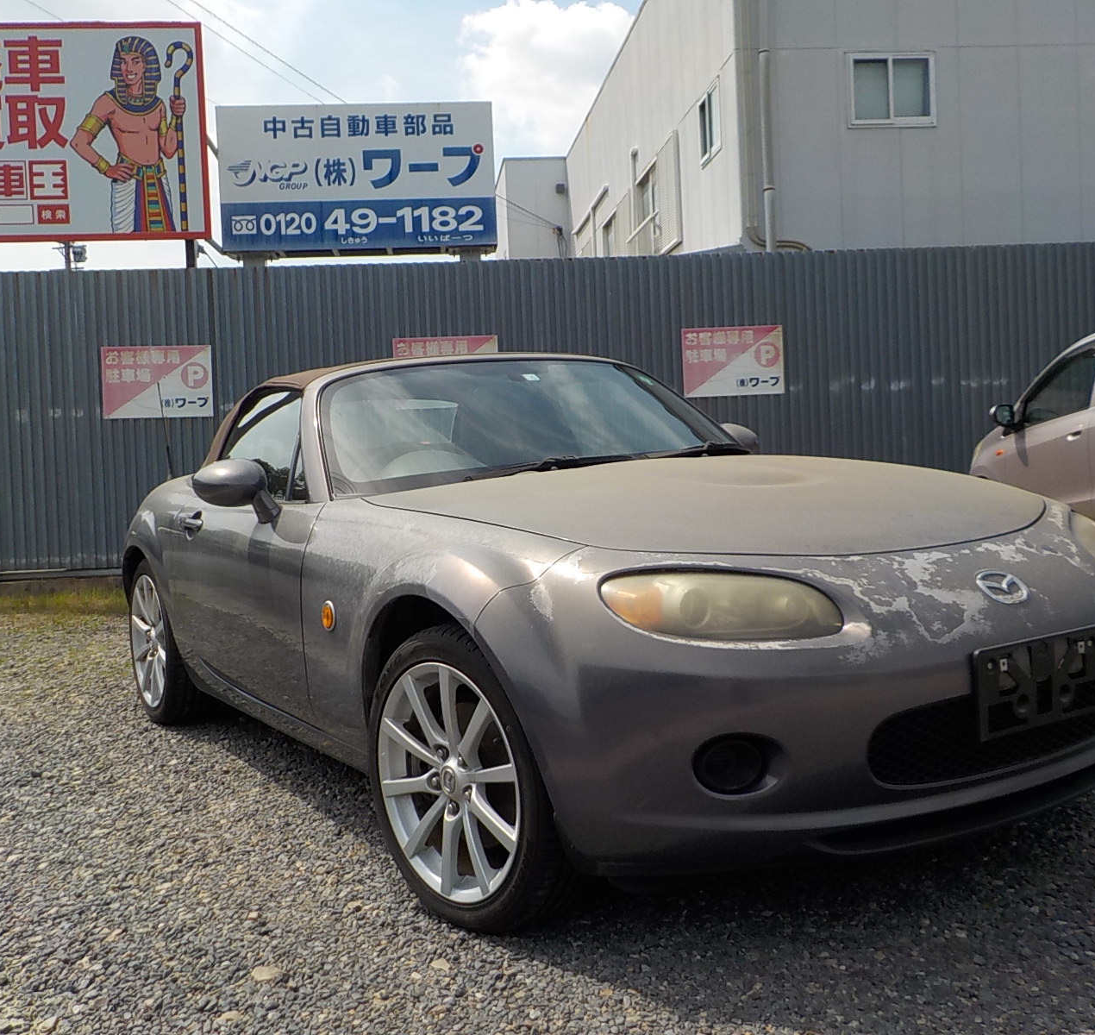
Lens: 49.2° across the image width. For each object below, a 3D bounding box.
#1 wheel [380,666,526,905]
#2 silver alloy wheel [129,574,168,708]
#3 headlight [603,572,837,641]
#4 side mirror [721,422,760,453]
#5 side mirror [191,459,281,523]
[{"bbox_3d":[-0.143,0.520,2.428,0.170,0.472,0.472,-4,4,-40],"label":"wheel"},{"bbox_3d":[-1.382,0.444,4.387,0.170,0.472,0.472,-4,4,-32],"label":"silver alloy wheel"},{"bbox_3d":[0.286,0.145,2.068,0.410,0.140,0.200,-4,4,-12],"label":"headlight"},{"bbox_3d":[0.642,-0.230,4.123,0.235,0.175,0.150,-6,5,-32],"label":"side mirror"},{"bbox_3d":[-0.828,-0.066,3.202,0.235,0.175,0.150,-6,5,-32],"label":"side mirror"}]

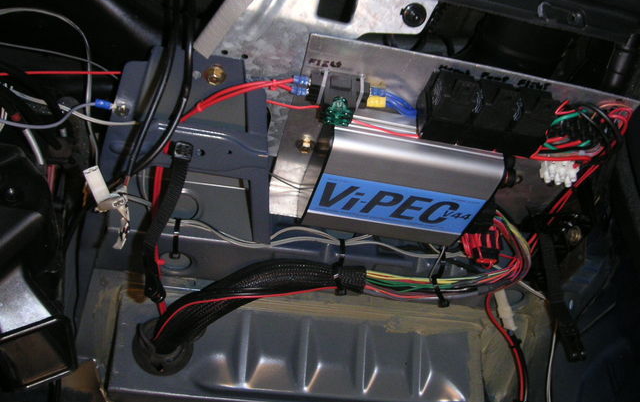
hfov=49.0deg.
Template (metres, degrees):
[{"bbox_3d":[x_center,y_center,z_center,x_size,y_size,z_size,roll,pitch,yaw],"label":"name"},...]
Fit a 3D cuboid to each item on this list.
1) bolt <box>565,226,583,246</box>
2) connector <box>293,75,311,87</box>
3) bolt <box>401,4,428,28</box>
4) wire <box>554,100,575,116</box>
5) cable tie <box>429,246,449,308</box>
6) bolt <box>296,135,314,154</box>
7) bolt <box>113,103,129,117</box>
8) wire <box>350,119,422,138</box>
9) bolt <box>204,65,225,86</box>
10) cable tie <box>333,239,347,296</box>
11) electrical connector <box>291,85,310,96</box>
[{"bbox_3d":[0.226,0.031,0.625,0.015,0.015,0.010,14,14,9],"label":"bolt"},{"bbox_3d":[-0.013,-0.086,0.505,0.014,0.006,0.006,9,19,-10],"label":"connector"},{"bbox_3d":[0.067,-0.133,0.502,0.017,0.017,0.006,6,33,-5],"label":"bolt"},{"bbox_3d":[0.168,-0.064,0.482,0.013,0.010,0.007,5,6,-11],"label":"wire"},{"bbox_3d":[0.101,0.065,0.600,0.014,0.050,0.022,1,18,0],"label":"cable tie"},{"bbox_3d":[-0.011,-0.044,0.553,0.015,0.010,0.015,9,-33,-11],"label":"bolt"},{"bbox_3d":[-0.151,-0.070,0.535,0.013,0.013,0.006,6,46,-6],"label":"bolt"},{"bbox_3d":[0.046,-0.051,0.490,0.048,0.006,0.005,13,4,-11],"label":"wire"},{"bbox_3d":[-0.079,-0.095,0.532,0.015,0.015,0.006,6,46,-6],"label":"bolt"},{"bbox_3d":[0.017,0.057,0.610,0.011,0.050,0.022,1,18,0],"label":"cable tie"},{"bbox_3d":[-0.014,-0.080,0.508,0.015,0.006,0.006,9,19,-10],"label":"electrical connector"}]

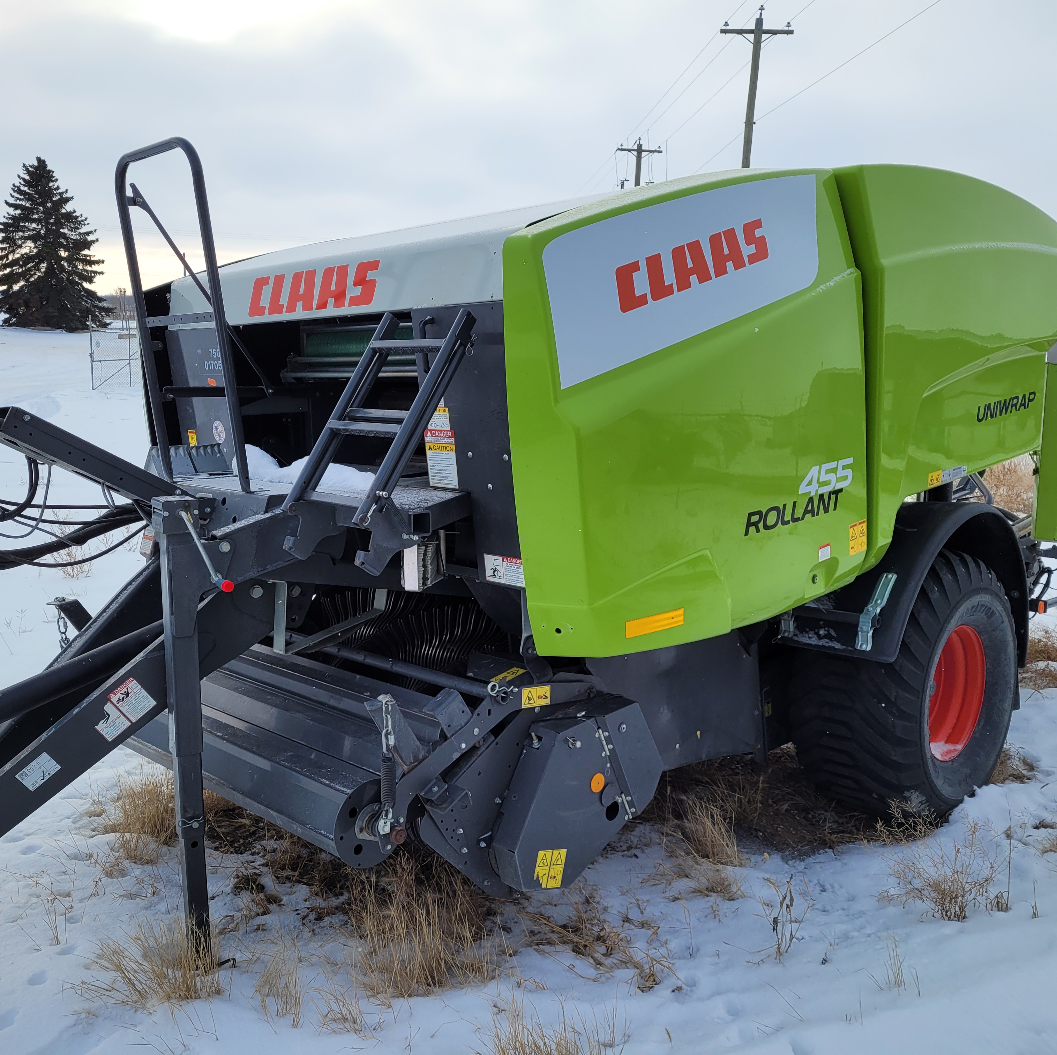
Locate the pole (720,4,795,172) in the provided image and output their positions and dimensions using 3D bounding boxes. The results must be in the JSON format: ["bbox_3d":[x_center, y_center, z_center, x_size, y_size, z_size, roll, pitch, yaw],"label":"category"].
[{"bbox_3d":[6.828,-10.057,33.648,2.350,12.200,0.350,3,11,2],"label":"pole"}]

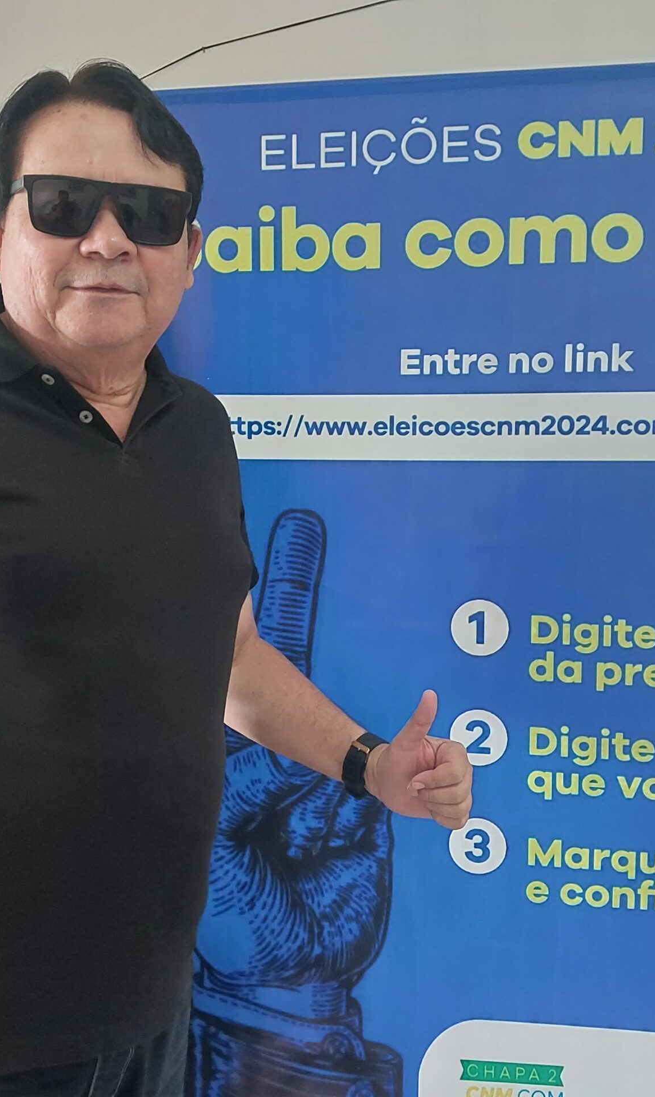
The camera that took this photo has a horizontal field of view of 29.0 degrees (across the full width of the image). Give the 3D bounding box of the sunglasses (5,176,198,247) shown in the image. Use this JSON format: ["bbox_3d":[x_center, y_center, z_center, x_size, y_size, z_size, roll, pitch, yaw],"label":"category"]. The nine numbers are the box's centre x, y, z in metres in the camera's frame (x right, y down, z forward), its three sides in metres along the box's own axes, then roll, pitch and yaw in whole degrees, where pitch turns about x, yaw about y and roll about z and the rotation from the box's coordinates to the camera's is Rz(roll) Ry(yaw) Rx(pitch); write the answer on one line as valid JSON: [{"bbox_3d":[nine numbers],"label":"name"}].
[{"bbox_3d":[-0.207,-0.290,1.128,0.148,0.052,0.150,1,6,-19],"label":"sunglasses"}]

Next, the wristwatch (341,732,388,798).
[{"bbox_3d":[0.044,0.207,1.210,0.038,0.065,0.056,19,-18,36],"label":"wristwatch"}]

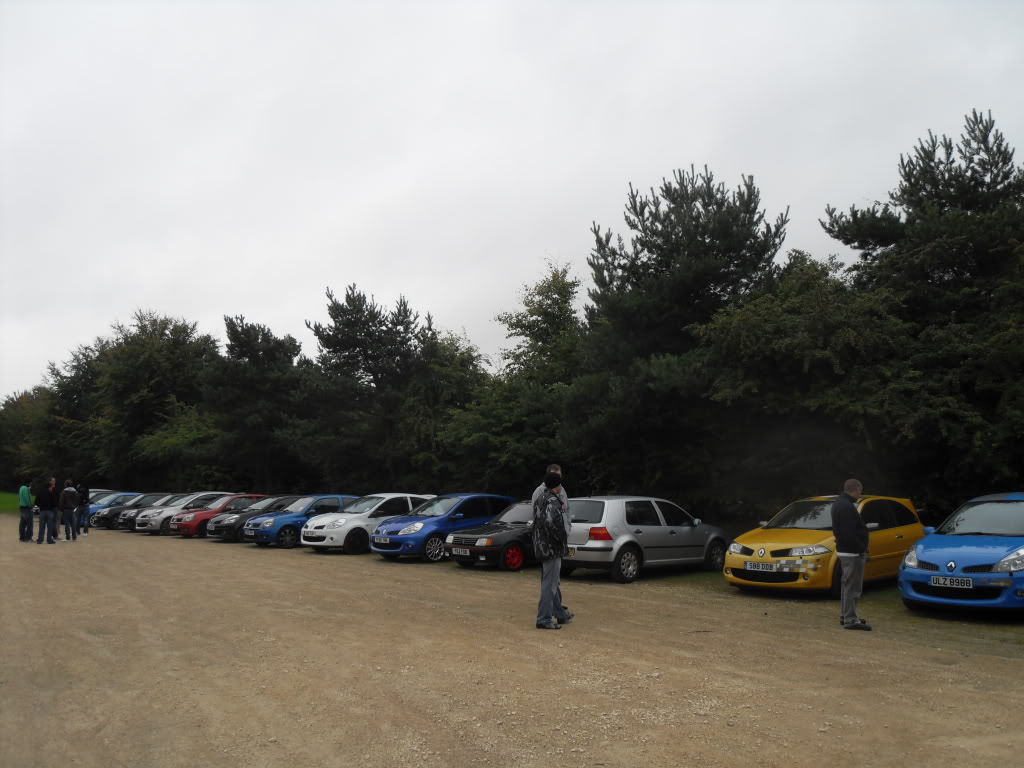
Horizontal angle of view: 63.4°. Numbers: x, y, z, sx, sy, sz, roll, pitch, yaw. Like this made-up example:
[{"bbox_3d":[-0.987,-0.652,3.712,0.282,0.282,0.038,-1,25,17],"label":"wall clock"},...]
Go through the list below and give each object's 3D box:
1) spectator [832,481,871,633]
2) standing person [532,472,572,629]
[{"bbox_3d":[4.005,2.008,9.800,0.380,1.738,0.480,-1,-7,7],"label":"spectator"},{"bbox_3d":[0.472,1.931,9.650,0.400,1.781,0.500,3,-8,-25],"label":"standing person"}]

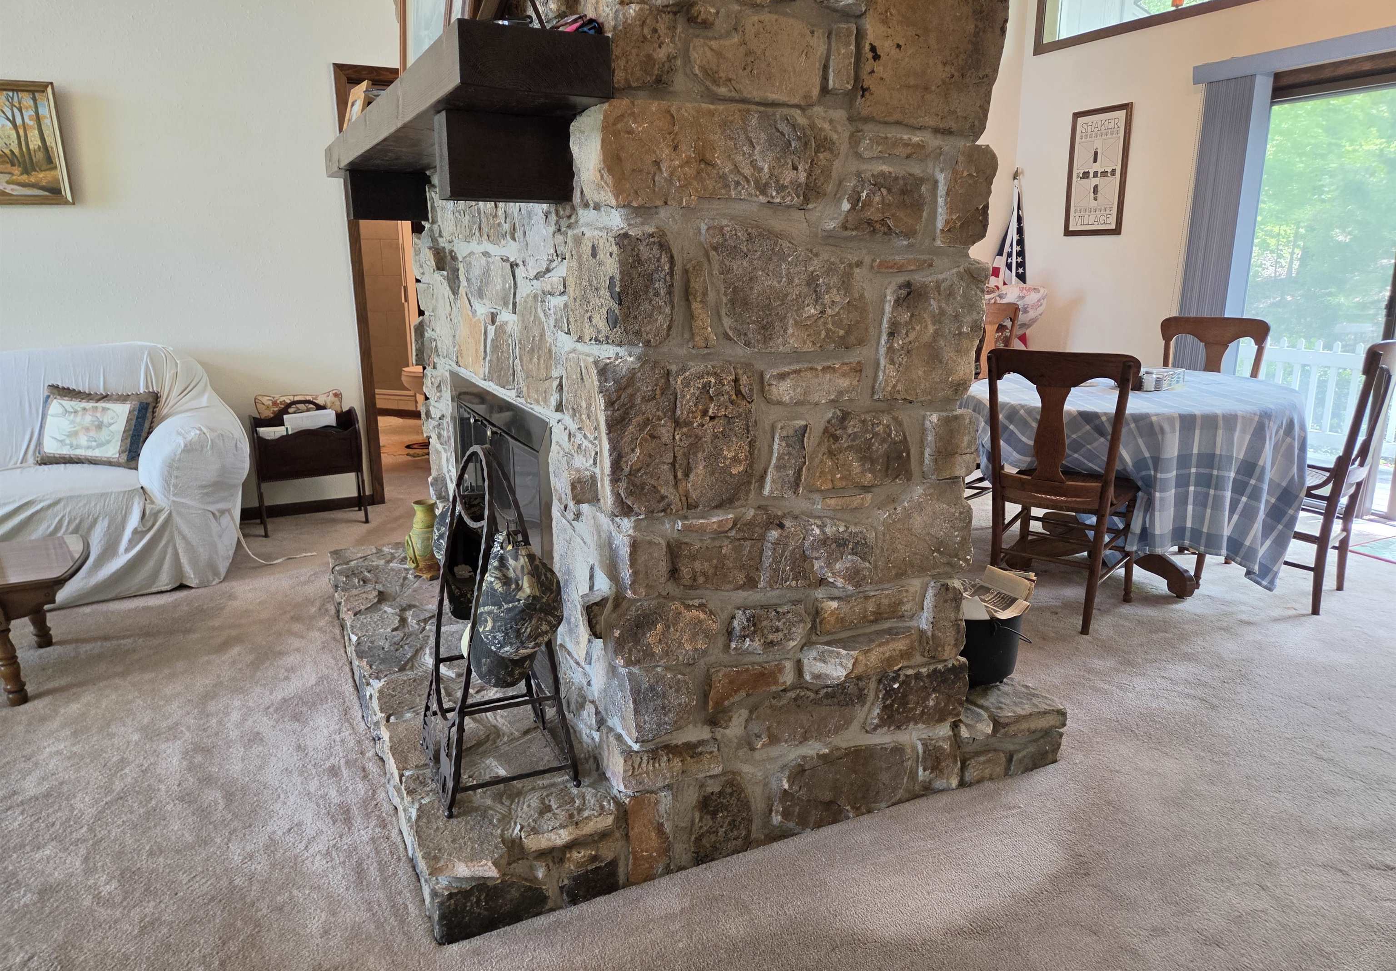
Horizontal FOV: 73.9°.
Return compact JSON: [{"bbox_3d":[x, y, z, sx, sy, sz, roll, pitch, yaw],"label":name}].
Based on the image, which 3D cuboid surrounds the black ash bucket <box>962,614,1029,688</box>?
[{"bbox_3d":[0.756,0.412,2.569,0.275,0.210,0.270,0,14,0],"label":"black ash bucket"}]

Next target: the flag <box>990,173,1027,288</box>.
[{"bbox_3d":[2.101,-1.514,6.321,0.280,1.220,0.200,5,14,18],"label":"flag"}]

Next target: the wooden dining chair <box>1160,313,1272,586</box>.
[{"bbox_3d":[2.407,-0.309,4.513,0.485,0.960,0.520,10,17,35],"label":"wooden dining chair"}]

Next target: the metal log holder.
[{"bbox_3d":[-0.458,0.269,2.025,0.300,0.755,0.335,-7,15,-26],"label":"metal log holder"}]

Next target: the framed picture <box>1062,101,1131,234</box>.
[{"bbox_3d":[2.478,-1.945,5.762,0.025,0.765,0.450,-7,15,-26],"label":"framed picture"}]

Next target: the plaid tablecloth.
[{"bbox_3d":[1.856,-0.111,3.997,1.250,0.650,1.650,10,17,36],"label":"plaid tablecloth"}]

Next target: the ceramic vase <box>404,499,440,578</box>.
[{"bbox_3d":[-0.979,0.193,3.339,0.125,0.275,0.140,-7,15,-26],"label":"ceramic vase"}]

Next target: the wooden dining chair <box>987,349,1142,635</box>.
[{"bbox_3d":[1.325,-0.019,3.336,0.485,0.955,0.520,10,17,36],"label":"wooden dining chair"}]

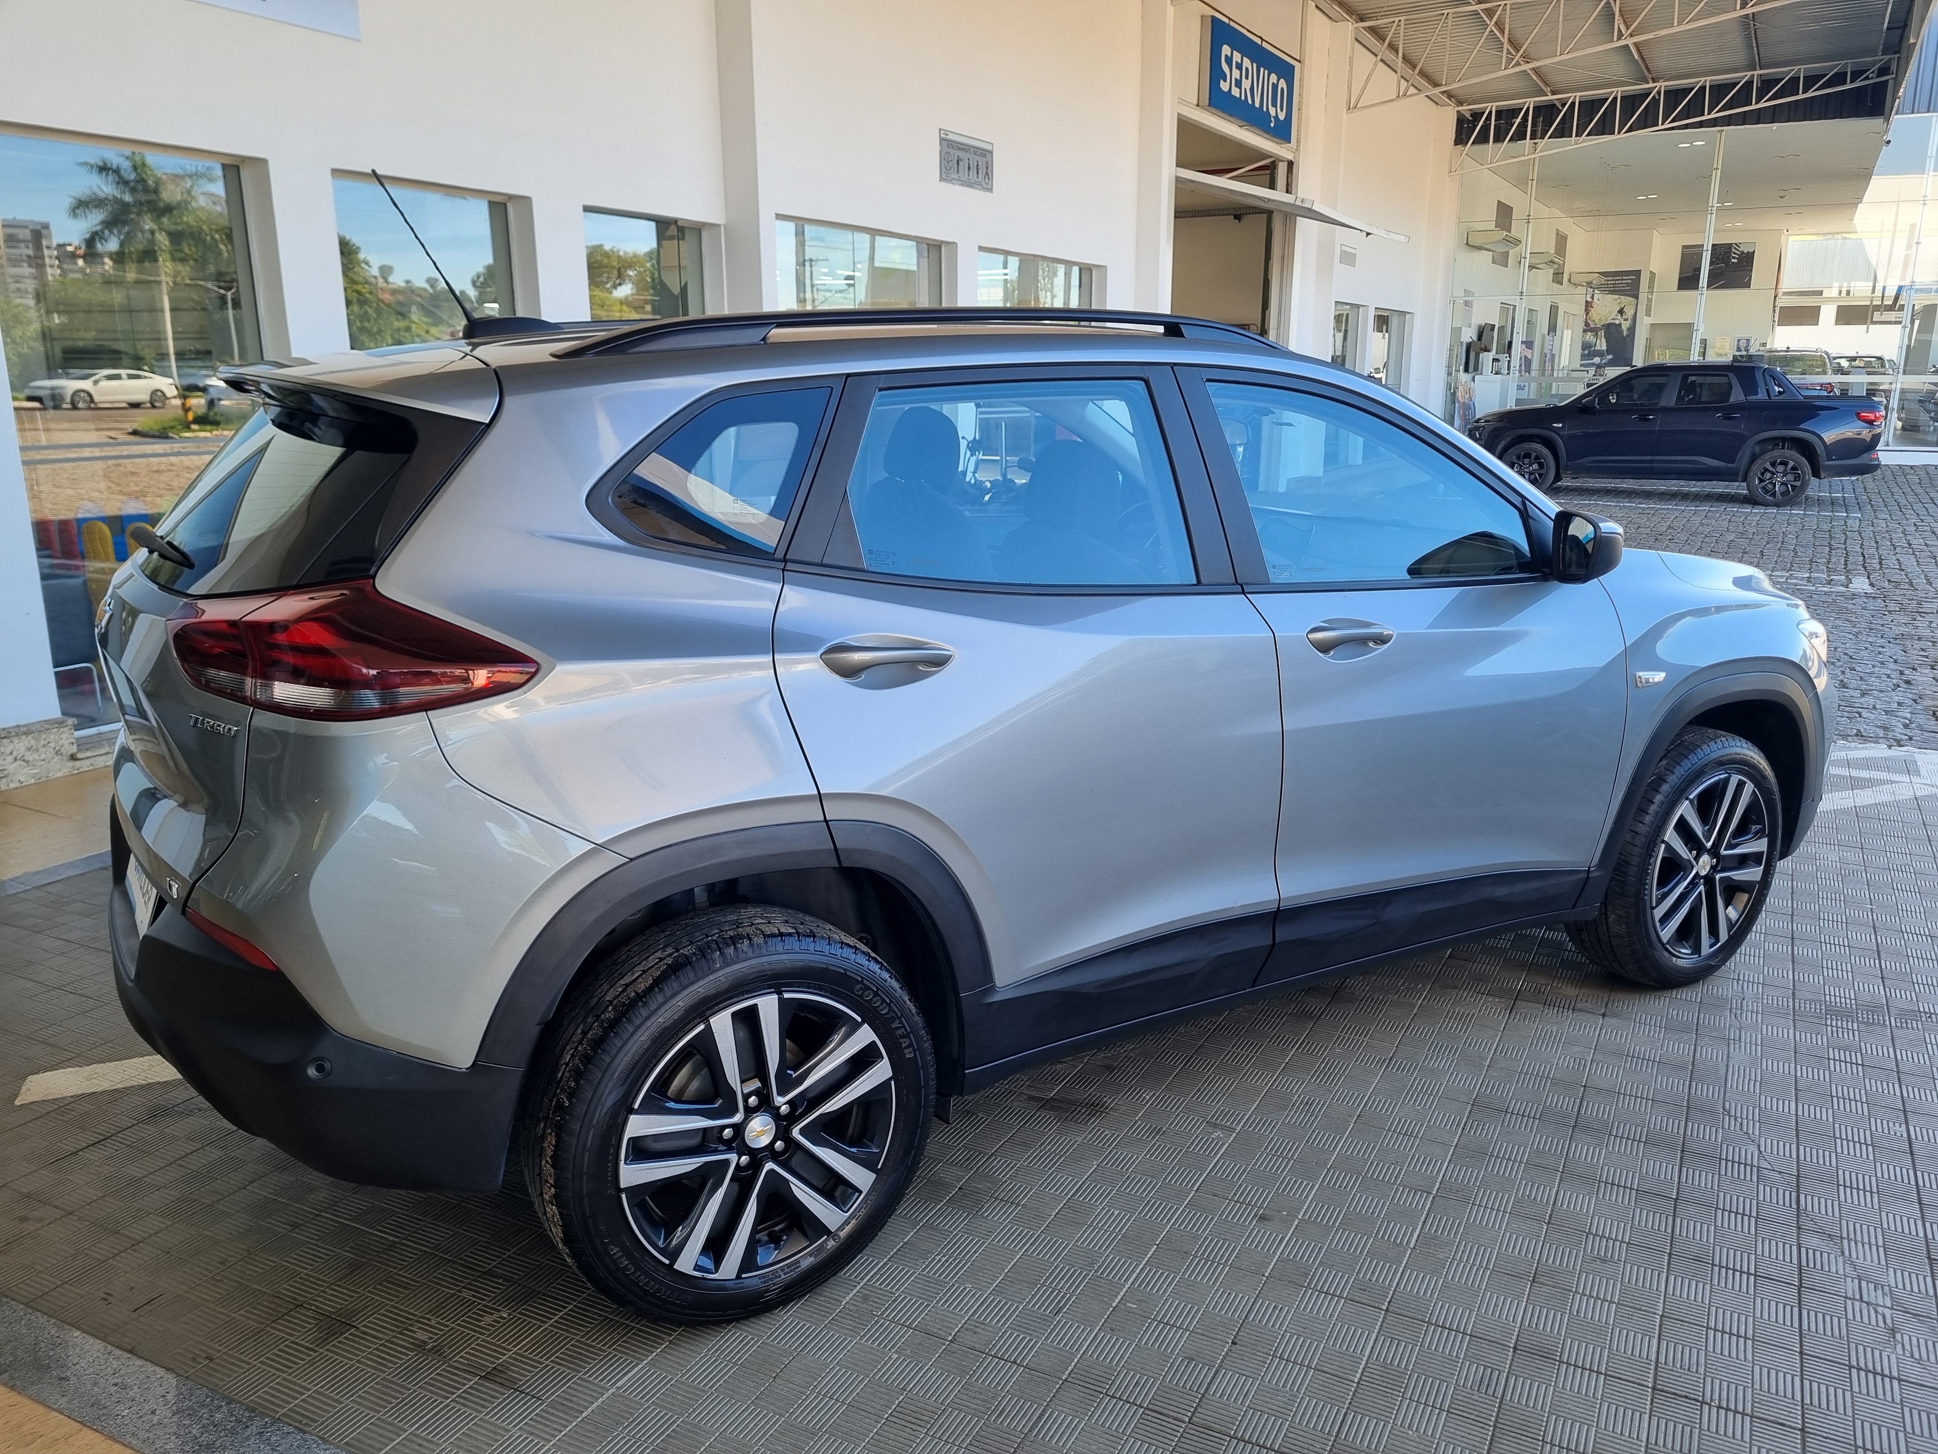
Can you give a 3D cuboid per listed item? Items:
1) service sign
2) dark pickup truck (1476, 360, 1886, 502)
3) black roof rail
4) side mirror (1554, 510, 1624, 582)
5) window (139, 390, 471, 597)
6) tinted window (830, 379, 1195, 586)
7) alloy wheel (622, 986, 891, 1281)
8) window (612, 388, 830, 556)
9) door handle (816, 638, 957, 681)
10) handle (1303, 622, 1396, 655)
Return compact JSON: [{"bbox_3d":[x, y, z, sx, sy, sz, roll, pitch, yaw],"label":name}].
[{"bbox_3d":[3.015,-6.919,15.703,0.140,0.840,2.740,7,15,28],"label":"service sign"},{"bbox_3d":[8.816,-3.745,18.462,4.720,1.650,1.820,7,15,26],"label":"dark pickup truck"},{"bbox_3d":[0.007,-0.699,2.596,1.500,0.088,0.060,-9,16,-31],"label":"black roof rail"},{"bbox_3d":[1.305,-0.379,3.070,0.120,0.158,0.190,-4,14,-17],"label":"side mirror"},{"bbox_3d":[-1.233,-0.415,2.550,0.155,0.400,1.170,41,-11,-32],"label":"window"},{"bbox_3d":[0.093,-0.415,2.508,0.700,0.390,0.050,-8,-5,-31],"label":"tinted window"},{"bbox_3d":[-0.369,0.639,2.392,0.468,0.468,0.190,-8,15,-31],"label":"alloy wheel"},{"bbox_3d":[-0.368,-0.404,2.282,0.405,0.280,0.040,-10,-9,-19],"label":"window"},{"bbox_3d":[-0.126,-0.109,2.271,0.235,0.065,0.055,-8,15,-31],"label":"door handle"},{"bbox_3d":[0.736,-0.177,2.813,0.235,0.060,0.055,-8,15,-31],"label":"handle"}]

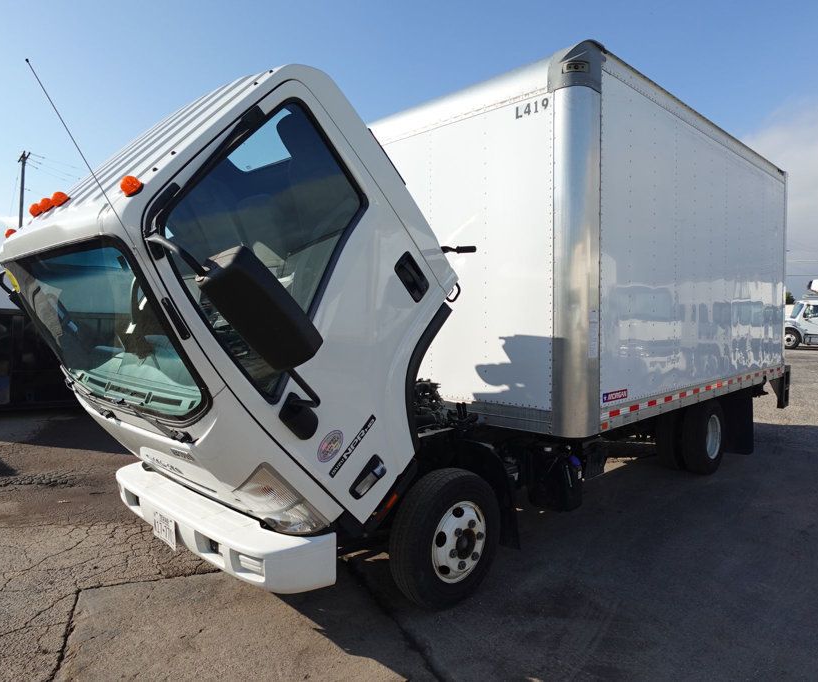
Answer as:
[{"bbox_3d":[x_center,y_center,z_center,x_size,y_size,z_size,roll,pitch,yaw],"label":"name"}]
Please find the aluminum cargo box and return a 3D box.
[{"bbox_3d":[1.976,-0.736,6.076,4.940,2.460,2.440,-3,3,-44],"label":"aluminum cargo box"}]

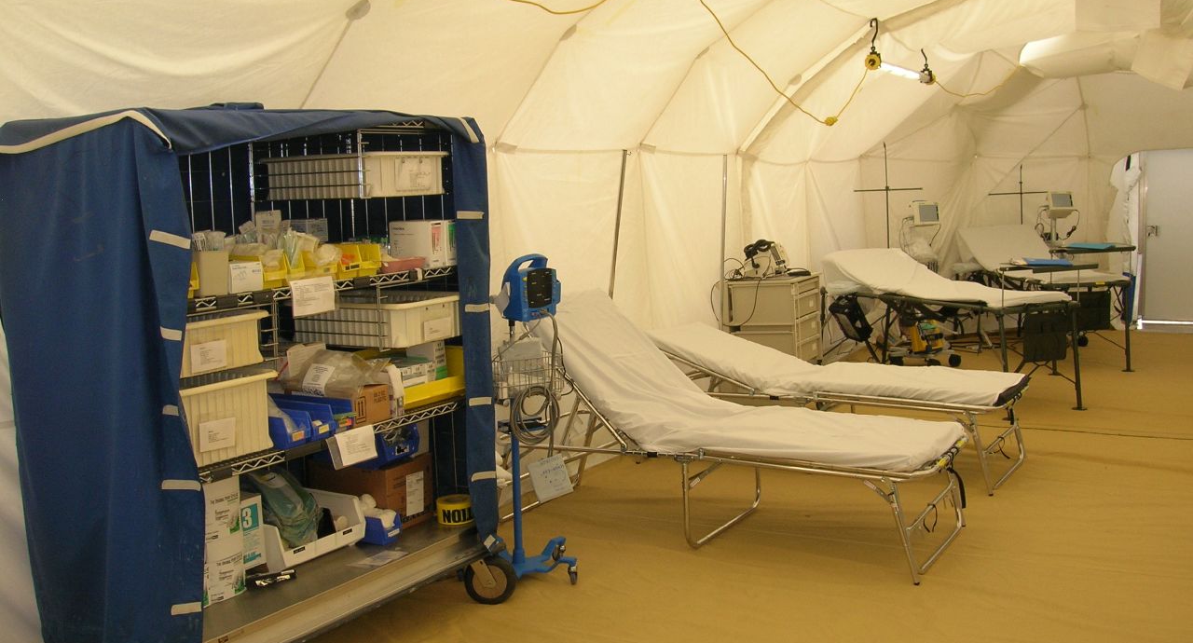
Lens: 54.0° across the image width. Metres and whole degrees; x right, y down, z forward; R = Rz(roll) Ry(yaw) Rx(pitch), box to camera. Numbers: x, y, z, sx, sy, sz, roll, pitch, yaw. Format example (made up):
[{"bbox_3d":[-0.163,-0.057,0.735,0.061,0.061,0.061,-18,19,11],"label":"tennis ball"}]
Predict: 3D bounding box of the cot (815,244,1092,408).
[{"bbox_3d":[2.504,0.010,8.496,0.694,1.051,2.015,-4,6,-24],"label":"cot"}]

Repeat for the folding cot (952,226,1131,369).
[{"bbox_3d":[3.820,-0.255,10.242,0.694,1.153,2.015,-2,6,-6],"label":"folding cot"}]

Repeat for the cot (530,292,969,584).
[{"bbox_3d":[0.547,0.410,5.200,2.007,1.029,0.869,2,7,29],"label":"cot"}]

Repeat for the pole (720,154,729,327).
[{"bbox_3d":[0.776,-0.155,7.243,0.030,1.731,0.030,4,7,29],"label":"pole"}]

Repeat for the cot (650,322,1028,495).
[{"bbox_3d":[1.278,0.396,6.474,2.022,0.759,0.869,2,7,30],"label":"cot"}]

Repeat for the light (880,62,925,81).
[{"bbox_3d":[1.925,-1.568,7.350,0.050,0.050,1.120,2,7,29],"label":"light"}]

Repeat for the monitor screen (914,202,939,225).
[{"bbox_3d":[2.924,-0.956,10.434,0.240,0.210,0.120,-3,0,-10],"label":"monitor screen"}]

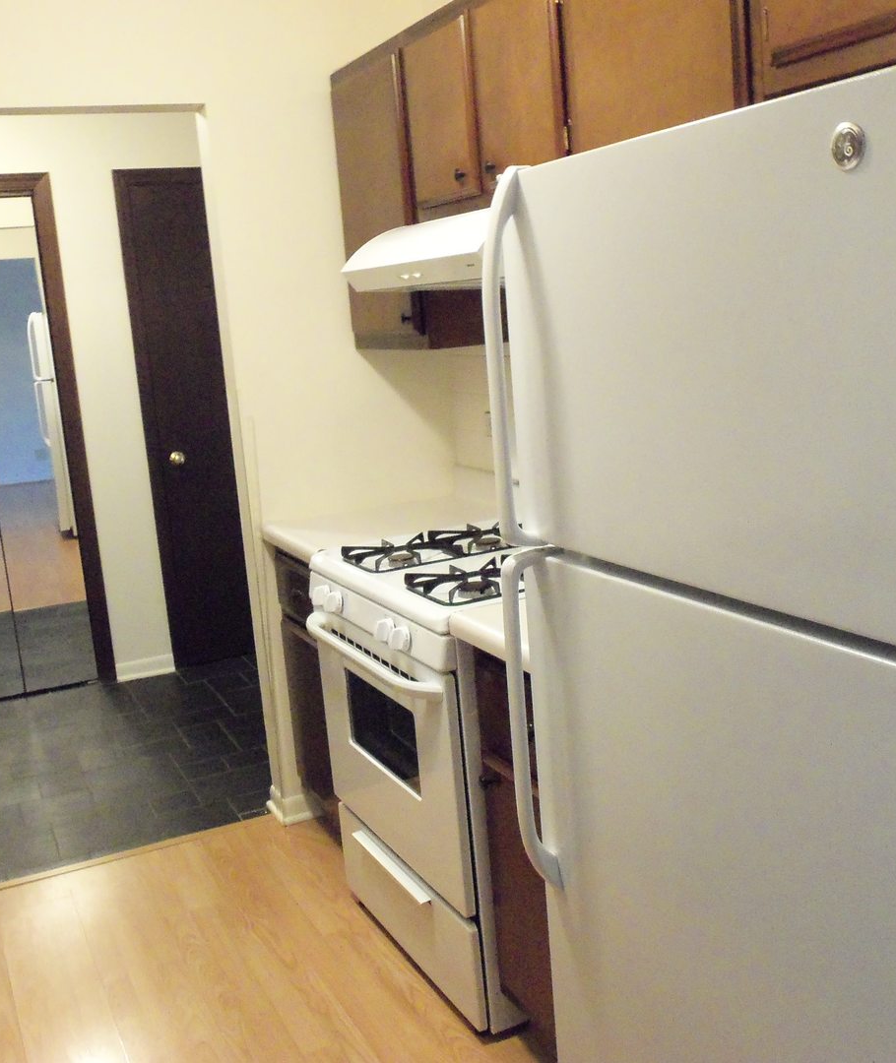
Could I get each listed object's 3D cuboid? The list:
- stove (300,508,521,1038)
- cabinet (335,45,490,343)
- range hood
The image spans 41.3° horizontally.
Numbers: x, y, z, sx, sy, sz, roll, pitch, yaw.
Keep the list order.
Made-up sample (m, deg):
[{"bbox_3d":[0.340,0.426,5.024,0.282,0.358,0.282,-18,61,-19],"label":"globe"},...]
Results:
[{"bbox_3d":[0.139,0.493,2.864,0.700,0.945,0.765,-10,12,-25],"label":"stove"},{"bbox_3d":[-0.061,-0.902,3.270,0.312,0.767,0.498,-10,12,-25],"label":"cabinet"},{"bbox_3d":[0.135,-0.655,2.697,0.522,0.160,0.762,-10,12,-25],"label":"range hood"}]

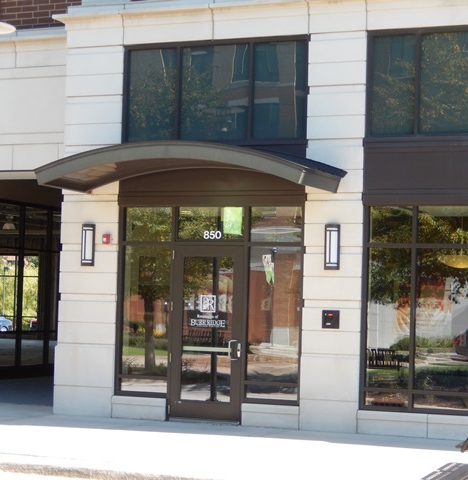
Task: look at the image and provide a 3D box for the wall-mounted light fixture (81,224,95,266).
[{"bbox_3d":[-2.117,0.070,19.630,0.183,0.605,0.090,0,-3,23],"label":"wall-mounted light fixture"}]

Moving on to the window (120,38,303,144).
[{"bbox_3d":[-0.283,-2.072,19.176,2.851,1.477,0.140,0,-3,23],"label":"window"}]

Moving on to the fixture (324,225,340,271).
[{"bbox_3d":[1.321,0.098,18.139,0.183,0.605,0.090,0,-3,23],"label":"fixture"}]

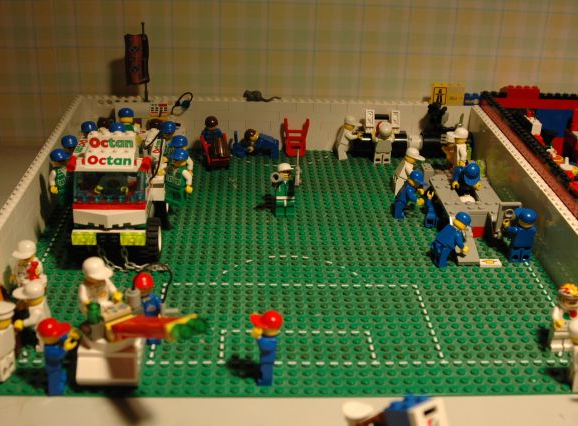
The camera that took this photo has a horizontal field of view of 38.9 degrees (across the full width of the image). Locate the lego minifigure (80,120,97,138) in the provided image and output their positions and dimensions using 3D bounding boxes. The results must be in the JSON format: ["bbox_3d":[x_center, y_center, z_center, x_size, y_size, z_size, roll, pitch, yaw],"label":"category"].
[{"bbox_3d":[-0.174,-0.058,0.715,0.015,0.043,0.022,14,28,24],"label":"lego minifigure"}]

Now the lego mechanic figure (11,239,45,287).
[{"bbox_3d":[-0.163,0.037,0.508,0.024,0.042,0.017,13,27,22],"label":"lego mechanic figure"}]

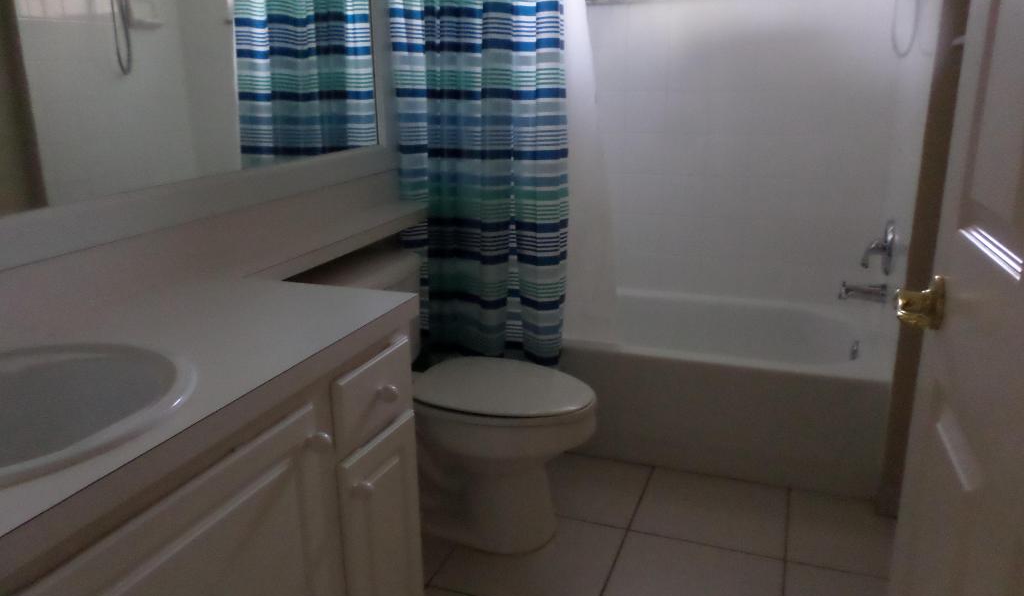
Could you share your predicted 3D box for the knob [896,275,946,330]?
[{"bbox_3d":[0.499,0.004,0.914,0.055,0.064,0.064,4,17,18],"label":"knob"}]

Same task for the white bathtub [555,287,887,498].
[{"bbox_3d":[0.471,0.252,2.692,1.520,0.376,0.730,5,18,21],"label":"white bathtub"}]

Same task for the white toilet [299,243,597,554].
[{"bbox_3d":[-0.150,0.279,2.040,0.760,0.720,0.450,5,18,21],"label":"white toilet"}]

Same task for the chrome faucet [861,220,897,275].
[{"bbox_3d":[1.132,-0.154,2.297,0.080,0.160,0.150,5,18,21],"label":"chrome faucet"}]

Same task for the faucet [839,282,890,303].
[{"bbox_3d":[1.104,-0.017,2.334,0.134,0.060,0.055,5,18,21],"label":"faucet"}]

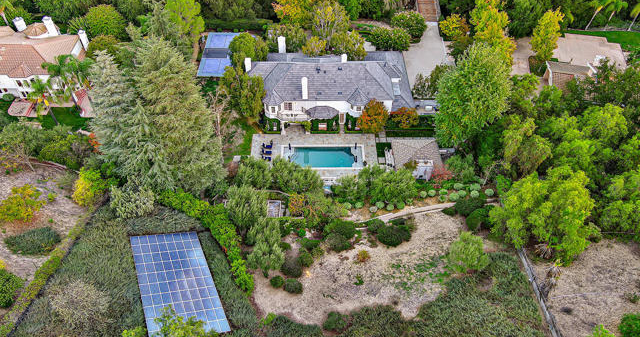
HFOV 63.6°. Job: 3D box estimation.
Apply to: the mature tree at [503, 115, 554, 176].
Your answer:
[{"bbox_3d":[32.193,-2.560,81.016,7.200,12.000,7.200,0,46,0],"label":"mature tree"}]

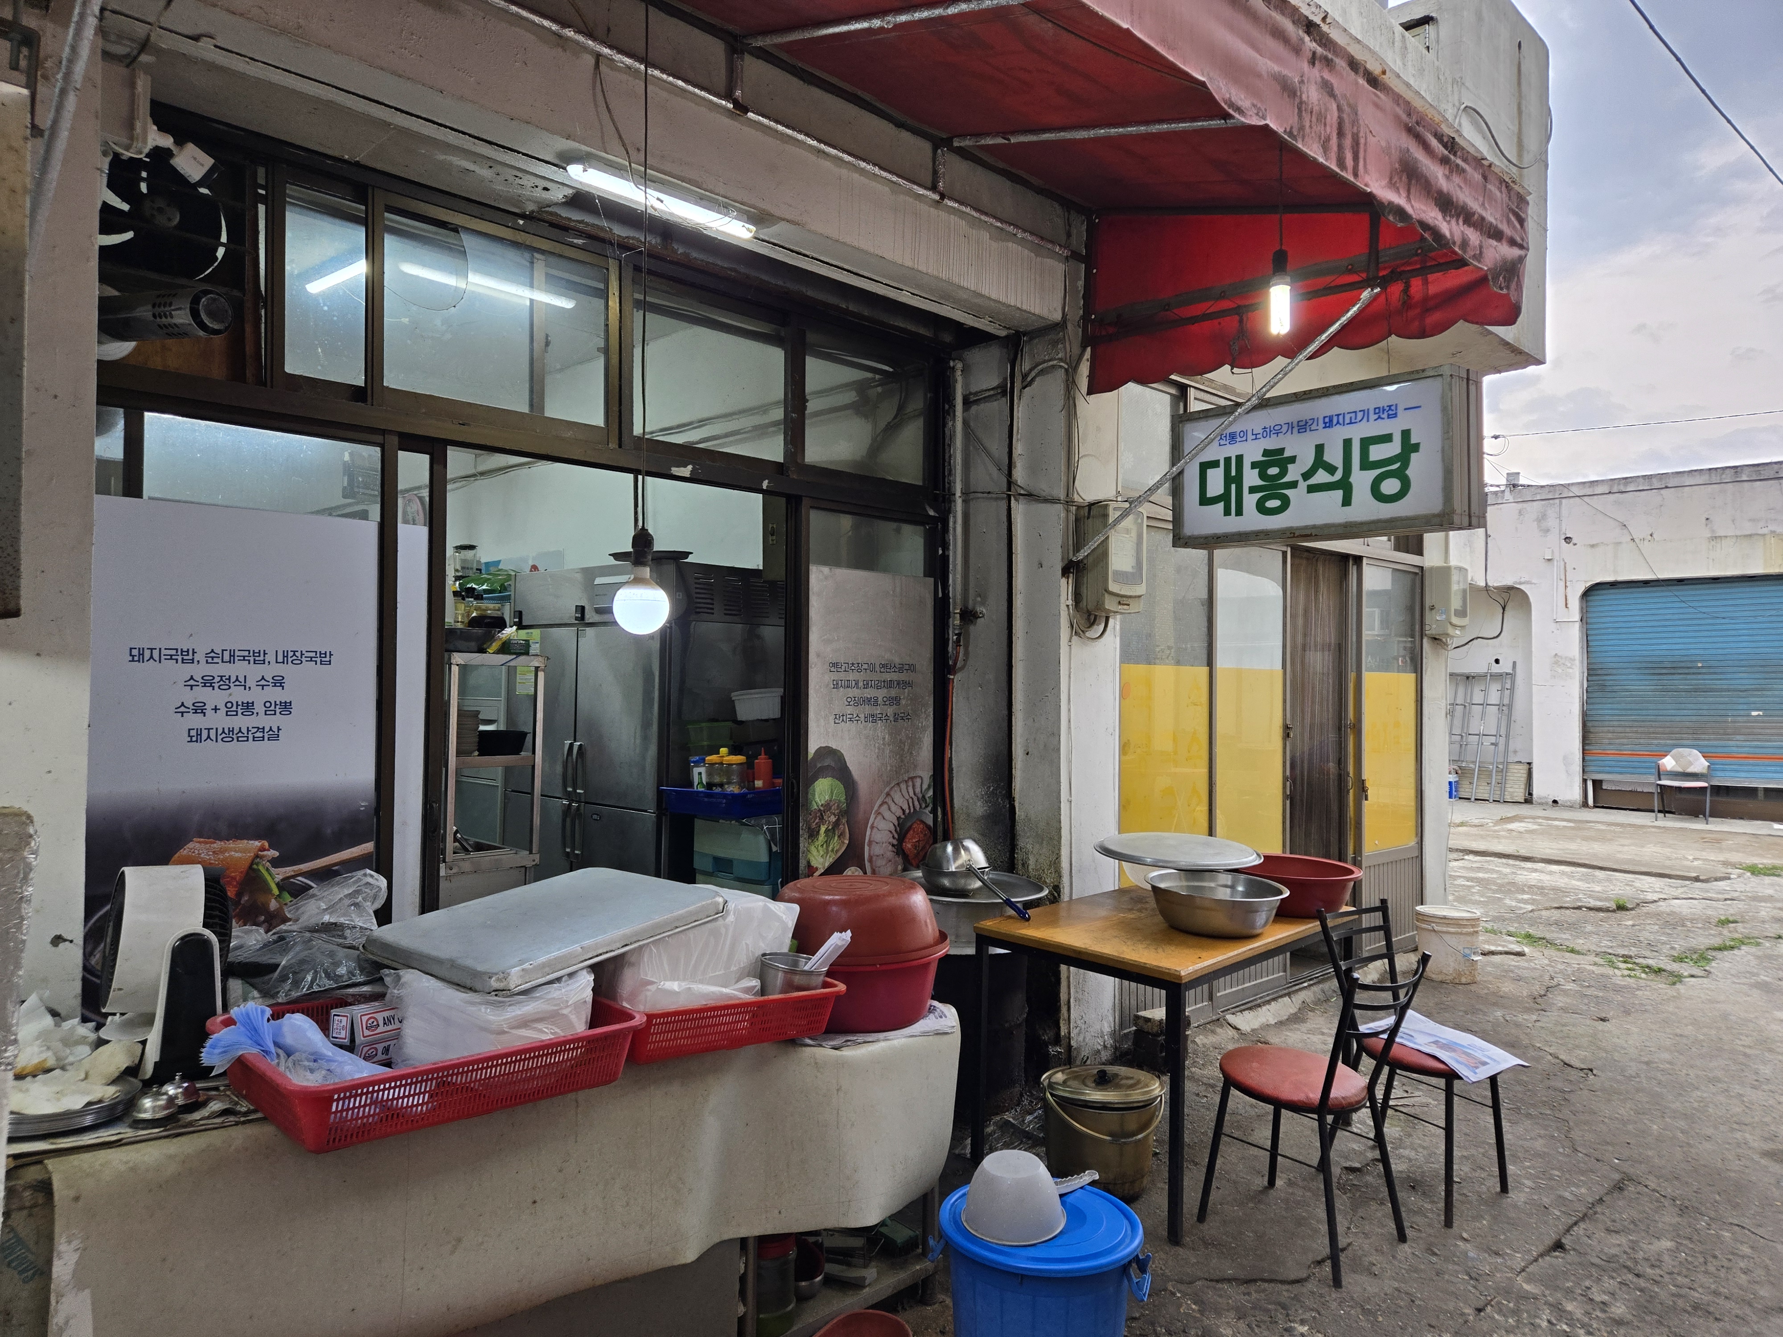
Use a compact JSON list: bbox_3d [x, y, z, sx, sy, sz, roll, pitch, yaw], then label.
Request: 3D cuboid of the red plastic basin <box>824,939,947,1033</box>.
[{"bbox_3d":[-0.094,0.756,2.900,0.475,0.175,0.475,0,-1,0],"label":"red plastic basin"}]

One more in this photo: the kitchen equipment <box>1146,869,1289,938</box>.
[{"bbox_3d":[1.041,0.760,3.799,0.452,0.136,0.452,1,1,0],"label":"kitchen equipment"}]

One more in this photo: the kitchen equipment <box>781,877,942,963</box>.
[{"bbox_3d":[-0.094,0.604,2.900,0.440,0.150,0.440,0,-1,0],"label":"kitchen equipment"}]

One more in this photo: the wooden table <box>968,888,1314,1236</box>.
[{"bbox_3d":[0.934,1.198,3.933,0.744,0.748,1.175,2,2,44],"label":"wooden table"}]

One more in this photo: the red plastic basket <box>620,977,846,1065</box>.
[{"bbox_3d":[-0.406,0.777,2.722,0.505,0.105,0.370,1,-1,-26],"label":"red plastic basket"}]

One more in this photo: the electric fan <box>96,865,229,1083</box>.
[{"bbox_3d":[-1.548,0.625,2.514,0.250,0.420,0.320,1,-1,-39],"label":"electric fan"}]

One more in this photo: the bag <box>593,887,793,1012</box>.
[{"bbox_3d":[-0.456,0.680,2.820,0.420,0.280,0.270,1,-1,-26],"label":"bag"}]

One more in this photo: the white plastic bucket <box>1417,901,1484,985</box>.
[{"bbox_3d":[2.788,1.382,5.920,0.322,0.335,0.322,0,-1,25],"label":"white plastic bucket"}]

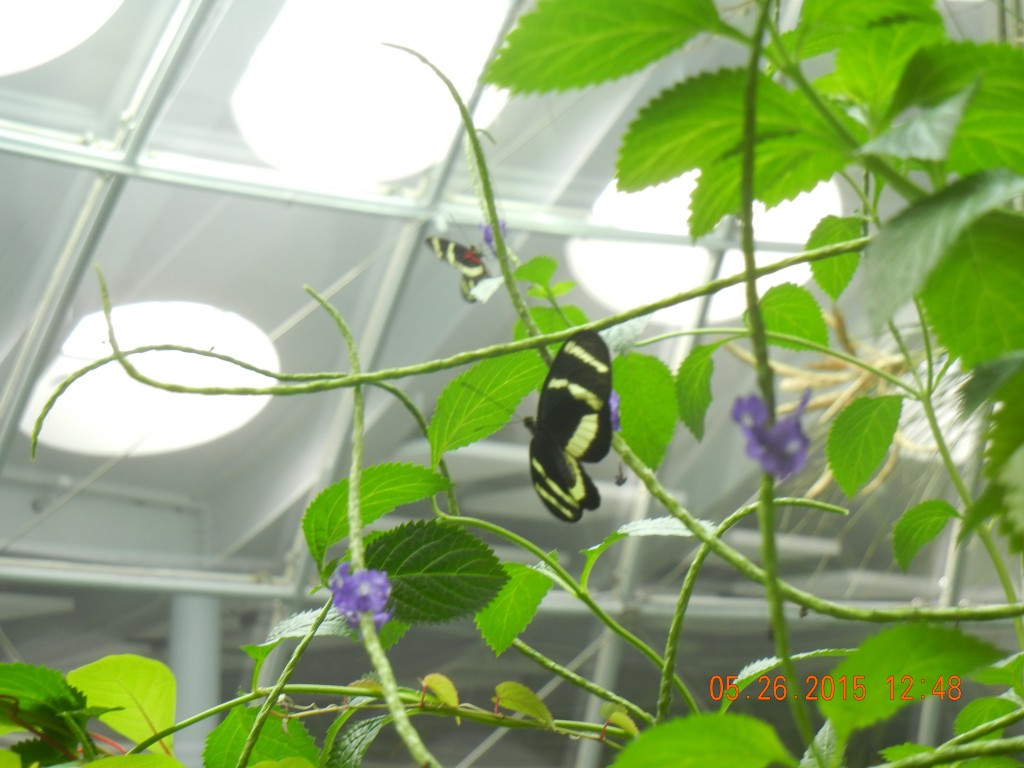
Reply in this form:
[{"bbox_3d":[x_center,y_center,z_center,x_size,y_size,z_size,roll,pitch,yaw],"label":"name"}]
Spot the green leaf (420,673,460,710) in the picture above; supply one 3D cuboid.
[{"bbox_3d":[-0.027,0.116,1.140,0.015,0.014,0.010,-2,-20,0],"label":"green leaf"}]

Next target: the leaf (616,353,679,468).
[{"bbox_3d":[0.050,0.010,1.170,0.029,0.046,0.014,-2,-20,0],"label":"leaf"}]

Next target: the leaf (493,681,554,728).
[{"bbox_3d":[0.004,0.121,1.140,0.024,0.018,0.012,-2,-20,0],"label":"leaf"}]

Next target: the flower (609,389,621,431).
[{"bbox_3d":[0.034,0.010,1.100,0.013,0.015,0.013,7,-15,-30],"label":"flower"}]

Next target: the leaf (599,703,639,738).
[{"bbox_3d":[0.040,0.125,1.120,0.015,0.013,0.010,2,-14,-11],"label":"leaf"}]

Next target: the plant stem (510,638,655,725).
[{"bbox_3d":[0.027,0.112,1.140,0.063,0.006,0.007,30,0,0],"label":"plant stem"}]

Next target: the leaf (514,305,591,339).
[{"bbox_3d":[0.015,-0.022,1.190,0.031,0.021,0.015,-2,-20,0],"label":"leaf"}]

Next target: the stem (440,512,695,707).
[{"bbox_3d":[0.022,0.083,1.130,0.119,0.017,0.020,37,0,0],"label":"stem"}]

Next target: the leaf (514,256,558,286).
[{"bbox_3d":[0.010,-0.044,1.190,0.017,0.013,0.012,-2,-20,0],"label":"leaf"}]

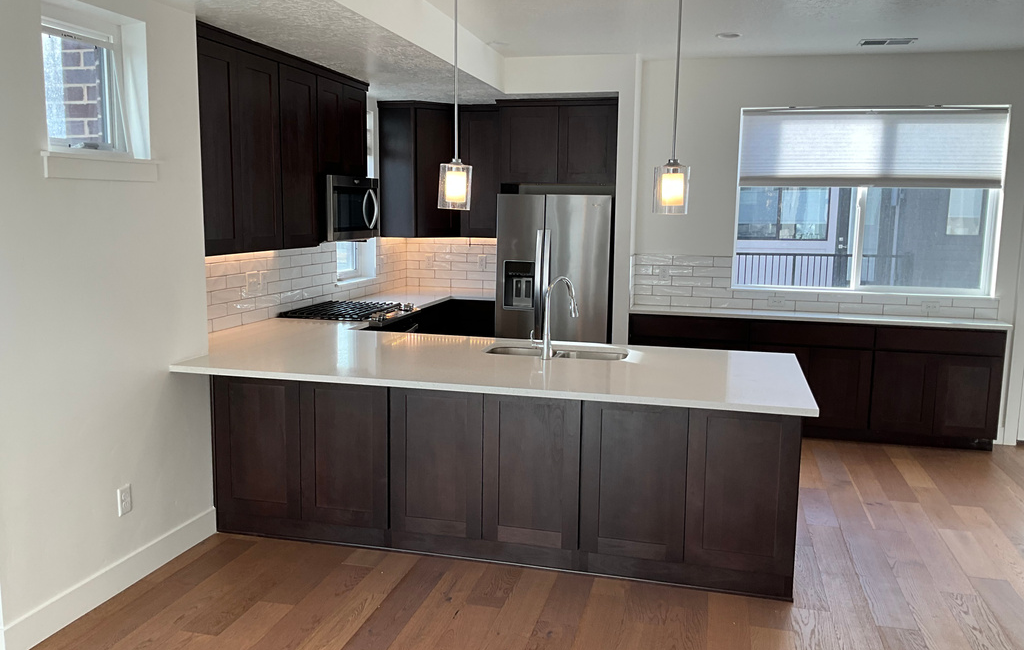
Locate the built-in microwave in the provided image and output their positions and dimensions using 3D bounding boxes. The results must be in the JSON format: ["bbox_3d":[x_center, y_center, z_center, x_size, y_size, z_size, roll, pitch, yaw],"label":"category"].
[{"bbox_3d":[-1.214,-0.785,5.735,0.415,0.415,0.766,3,8,14],"label":"built-in microwave"}]

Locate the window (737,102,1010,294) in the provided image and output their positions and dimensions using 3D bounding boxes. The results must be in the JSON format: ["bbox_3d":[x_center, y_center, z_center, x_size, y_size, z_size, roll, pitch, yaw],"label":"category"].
[{"bbox_3d":[2.557,-0.895,6.222,1.802,1.331,0.091,3,8,14],"label":"window"}]

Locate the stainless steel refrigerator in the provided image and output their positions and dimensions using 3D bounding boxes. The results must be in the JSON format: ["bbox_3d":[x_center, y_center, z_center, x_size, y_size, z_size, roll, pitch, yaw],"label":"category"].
[{"bbox_3d":[0.405,-0.194,7.105,0.902,1.748,0.836,3,8,14],"label":"stainless steel refrigerator"}]

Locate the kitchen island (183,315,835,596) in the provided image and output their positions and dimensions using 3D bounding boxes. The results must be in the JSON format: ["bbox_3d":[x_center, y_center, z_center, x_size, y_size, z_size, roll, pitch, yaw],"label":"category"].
[{"bbox_3d":[-0.057,0.619,4.242,2.815,0.914,1.278,3,8,14],"label":"kitchen island"}]

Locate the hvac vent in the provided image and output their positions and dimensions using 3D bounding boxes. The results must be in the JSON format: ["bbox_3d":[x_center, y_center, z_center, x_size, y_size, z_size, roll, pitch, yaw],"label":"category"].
[{"bbox_3d":[2.475,-1.858,5.656,0.348,0.018,0.212,3,8,14],"label":"hvac vent"}]

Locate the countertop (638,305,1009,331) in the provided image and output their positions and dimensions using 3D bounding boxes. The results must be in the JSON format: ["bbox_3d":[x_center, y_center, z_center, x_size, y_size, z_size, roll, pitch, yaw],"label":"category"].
[{"bbox_3d":[2.157,-0.060,6.232,2.572,0.030,0.323,3,8,14],"label":"countertop"}]

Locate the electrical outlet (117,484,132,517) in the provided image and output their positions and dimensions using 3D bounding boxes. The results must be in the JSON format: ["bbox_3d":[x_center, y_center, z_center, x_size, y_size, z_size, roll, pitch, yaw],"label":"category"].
[{"bbox_3d":[-1.643,0.743,3.640,0.007,0.118,0.078,3,8,14],"label":"electrical outlet"}]

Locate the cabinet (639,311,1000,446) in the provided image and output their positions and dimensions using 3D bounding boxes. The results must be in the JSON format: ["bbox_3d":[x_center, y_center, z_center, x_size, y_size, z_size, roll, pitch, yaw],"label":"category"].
[{"bbox_3d":[2.143,0.384,6.307,2.554,0.869,0.301,3,8,14],"label":"cabinet"}]

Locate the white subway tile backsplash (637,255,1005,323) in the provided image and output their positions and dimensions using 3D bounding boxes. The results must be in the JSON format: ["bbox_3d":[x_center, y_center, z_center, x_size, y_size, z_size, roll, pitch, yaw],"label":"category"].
[{"bbox_3d":[2.204,-0.290,6.370,2.583,0.402,0.030,3,8,14],"label":"white subway tile backsplash"}]

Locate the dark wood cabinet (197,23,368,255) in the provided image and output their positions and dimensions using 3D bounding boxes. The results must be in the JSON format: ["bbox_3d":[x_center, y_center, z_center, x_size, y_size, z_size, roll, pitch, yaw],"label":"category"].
[{"bbox_3d":[-1.406,-1.003,5.093,0.336,1.093,2.090,3,8,14],"label":"dark wood cabinet"}]

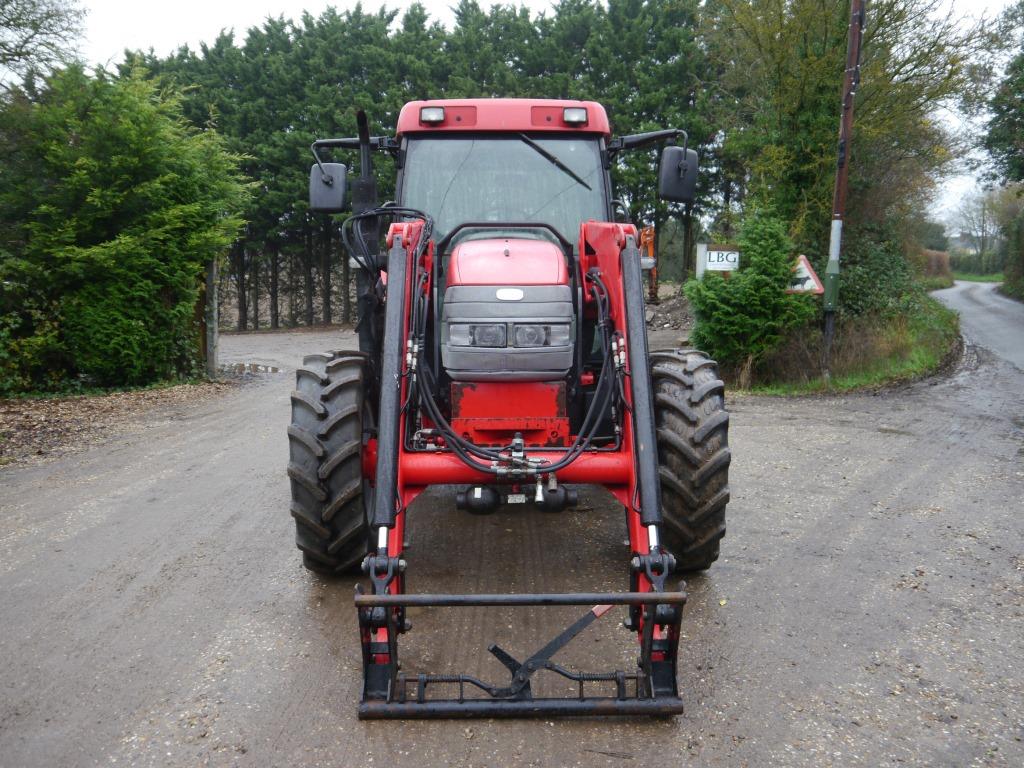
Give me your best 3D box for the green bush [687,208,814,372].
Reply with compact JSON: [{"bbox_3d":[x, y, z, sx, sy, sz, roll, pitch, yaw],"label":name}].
[{"bbox_3d":[3.420,-1.360,12.800,1.800,2.300,1.750,0,7,0],"label":"green bush"}]

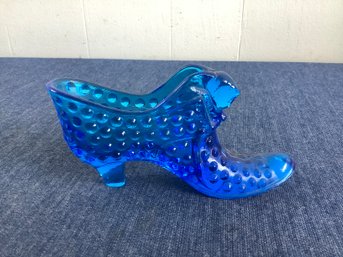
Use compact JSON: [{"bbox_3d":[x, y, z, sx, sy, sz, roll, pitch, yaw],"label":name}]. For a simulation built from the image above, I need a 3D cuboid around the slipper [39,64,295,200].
[{"bbox_3d":[0.001,0.001,0.186,0.149,0.074,0.050,2,25,5],"label":"slipper"}]

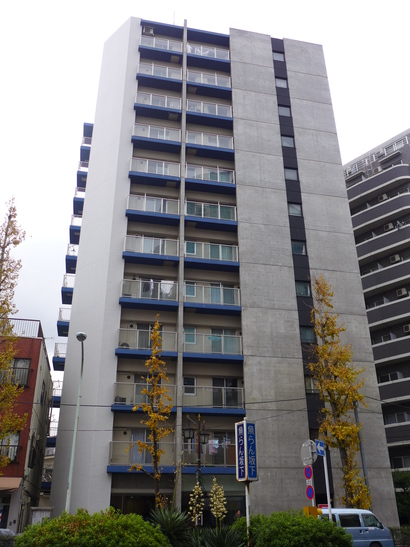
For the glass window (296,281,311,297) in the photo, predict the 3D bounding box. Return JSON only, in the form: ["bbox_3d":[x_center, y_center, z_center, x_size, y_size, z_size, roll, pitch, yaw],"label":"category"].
[{"bbox_3d":[5.998,0.948,30.856,0.860,0.900,0.100,5,-27,-11],"label":"glass window"}]

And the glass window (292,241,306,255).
[{"bbox_3d":[5.901,-1.597,31.672,0.950,1.060,0.120,5,-28,-11],"label":"glass window"}]

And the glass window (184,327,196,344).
[{"bbox_3d":[-0.849,3.595,29.146,0.720,0.970,0.100,5,-27,-11],"label":"glass window"}]

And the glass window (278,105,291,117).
[{"bbox_3d":[5.880,-11.983,37.388,0.860,0.900,0.100,5,-27,-11],"label":"glass window"}]

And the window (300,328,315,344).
[{"bbox_3d":[6.014,3.602,29.513,0.860,0.900,0.100,5,-27,-11],"label":"window"}]

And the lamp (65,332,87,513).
[{"bbox_3d":[-5.194,6.768,19.838,0.500,8.550,2.300,5,-28,-11],"label":"lamp"}]

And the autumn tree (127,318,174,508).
[{"bbox_3d":[-2.221,6.693,21.661,1.950,10.310,1.900,5,-28,-11],"label":"autumn tree"}]

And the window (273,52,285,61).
[{"bbox_3d":[5.818,-17.119,39.978,0.860,0.900,0.100,5,-27,-11],"label":"window"}]

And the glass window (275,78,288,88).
[{"bbox_3d":[5.856,-14.525,38.671,0.860,0.900,0.100,5,-27,-11],"label":"glass window"}]

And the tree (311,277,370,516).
[{"bbox_3d":[6.743,6.283,24.763,2.900,13.740,2.800,5,-28,-11],"label":"tree"}]

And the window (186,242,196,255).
[{"bbox_3d":[-0.919,-1.594,31.762,0.720,0.950,0.100,5,-27,-11],"label":"window"}]

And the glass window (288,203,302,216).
[{"bbox_3d":[5.987,-4.193,33.461,0.860,0.900,0.100,5,-27,-11],"label":"glass window"}]

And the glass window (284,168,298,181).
[{"bbox_3d":[5.941,-6.792,34.769,0.860,0.900,0.100,5,-27,-11],"label":"glass window"}]

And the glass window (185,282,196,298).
[{"bbox_3d":[-0.855,0.984,29.799,0.720,0.980,0.120,5,-28,-11],"label":"glass window"}]

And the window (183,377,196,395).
[{"bbox_3d":[-0.812,6.049,27.185,0.720,0.980,0.120,5,-28,-11],"label":"window"}]

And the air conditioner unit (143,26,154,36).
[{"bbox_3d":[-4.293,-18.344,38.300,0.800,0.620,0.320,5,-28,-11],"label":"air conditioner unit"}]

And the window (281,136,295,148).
[{"bbox_3d":[5.856,-9.260,35.631,0.980,1.080,0.120,5,-28,-11],"label":"window"}]

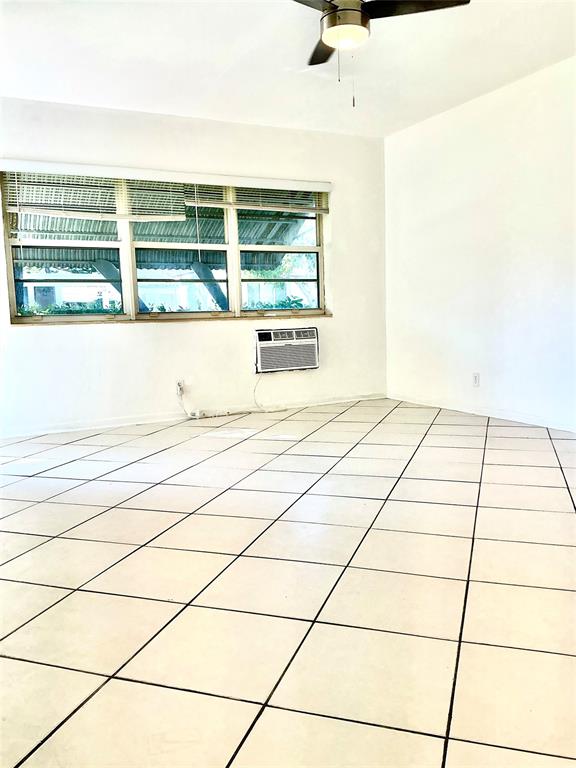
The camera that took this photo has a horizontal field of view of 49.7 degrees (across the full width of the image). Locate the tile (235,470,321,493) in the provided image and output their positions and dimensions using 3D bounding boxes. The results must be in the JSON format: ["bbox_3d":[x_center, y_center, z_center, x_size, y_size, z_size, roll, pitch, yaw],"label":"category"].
[{"bbox_3d":[-0.045,0.516,3.247,0.396,0.012,0.396,0,6,19],"label":"tile"}]

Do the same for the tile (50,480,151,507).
[{"bbox_3d":[-0.949,0.569,3.201,0.400,0.015,0.400,0,6,19],"label":"tile"}]

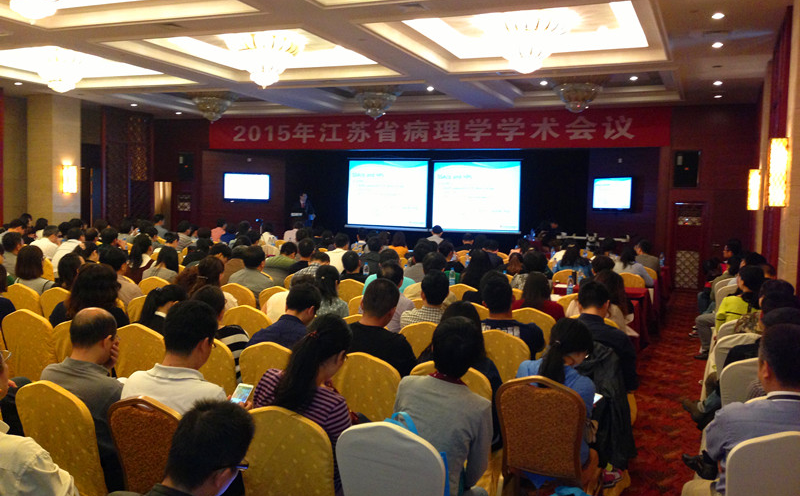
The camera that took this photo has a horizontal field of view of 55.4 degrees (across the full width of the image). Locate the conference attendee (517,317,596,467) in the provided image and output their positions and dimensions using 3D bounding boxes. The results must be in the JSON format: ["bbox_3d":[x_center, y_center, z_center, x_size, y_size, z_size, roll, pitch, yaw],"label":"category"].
[{"bbox_3d":[0.853,0.968,4.178,0.480,1.200,0.820,3,3,23],"label":"conference attendee"}]

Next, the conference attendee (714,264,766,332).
[{"bbox_3d":[2.768,0.807,6.360,0.500,1.359,0.750,2,3,5],"label":"conference attendee"}]

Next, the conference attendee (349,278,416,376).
[{"bbox_3d":[-0.043,0.858,4.704,0.480,1.320,0.780,3,3,23],"label":"conference attendee"}]

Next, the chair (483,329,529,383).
[{"bbox_3d":[0.735,1.009,5.431,0.470,0.950,0.600,3,3,20],"label":"chair"}]

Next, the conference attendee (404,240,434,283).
[{"bbox_3d":[0.320,0.563,9.802,0.500,1.358,0.750,2,3,18],"label":"conference attendee"}]

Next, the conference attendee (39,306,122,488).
[{"bbox_3d":[-1.324,0.895,3.629,0.520,1.264,0.780,3,3,22],"label":"conference attendee"}]

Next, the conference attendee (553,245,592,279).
[{"bbox_3d":[2.553,0.584,11.149,0.480,1.300,0.780,3,3,23],"label":"conference attendee"}]

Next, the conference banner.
[{"bbox_3d":[0.288,-3.040,19.680,12.630,0.940,0.050,3,3,22],"label":"conference banner"}]

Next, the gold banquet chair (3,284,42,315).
[{"bbox_3d":[-3.453,0.800,7.445,0.460,0.935,0.560,3,3,22],"label":"gold banquet chair"}]

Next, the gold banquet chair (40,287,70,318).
[{"bbox_3d":[-3.095,0.832,7.374,0.460,0.940,0.570,3,3,23],"label":"gold banquet chair"}]

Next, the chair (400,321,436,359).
[{"bbox_3d":[0.288,0.990,5.643,0.460,0.935,0.560,3,3,22],"label":"chair"}]

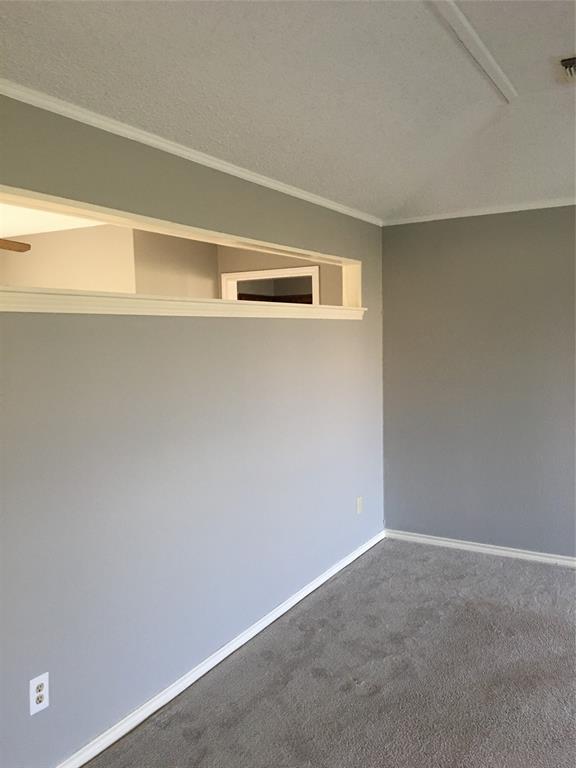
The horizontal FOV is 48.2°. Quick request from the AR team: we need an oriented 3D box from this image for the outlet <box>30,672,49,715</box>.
[{"bbox_3d":[-0.841,1.053,2.187,0.009,0.122,0.075,2,5,30],"label":"outlet"}]

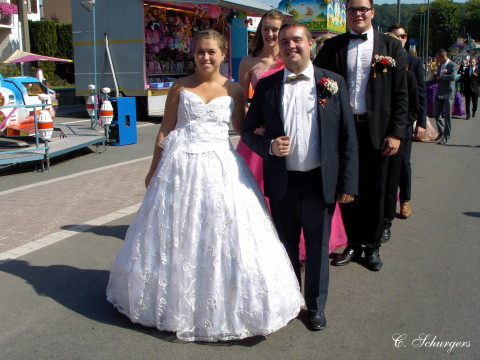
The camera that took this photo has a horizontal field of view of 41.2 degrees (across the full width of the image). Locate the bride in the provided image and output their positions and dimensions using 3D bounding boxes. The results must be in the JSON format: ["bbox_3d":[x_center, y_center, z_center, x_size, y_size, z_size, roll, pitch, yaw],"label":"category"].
[{"bbox_3d":[-0.210,-0.027,3.750,1.150,1.656,1.060,1,10,8],"label":"bride"}]

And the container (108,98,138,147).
[{"bbox_3d":[-2.317,-1.162,12.494,0.360,0.918,0.580,6,11,30],"label":"container"}]

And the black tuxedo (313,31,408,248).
[{"bbox_3d":[0.877,-0.267,4.774,0.740,1.661,0.420,3,10,15],"label":"black tuxedo"}]

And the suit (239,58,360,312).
[{"bbox_3d":[0.348,0.054,3.683,0.660,1.419,0.420,2,10,14],"label":"suit"}]

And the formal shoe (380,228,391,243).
[{"bbox_3d":[1.256,0.448,5.526,0.110,0.115,0.300,2,10,14],"label":"formal shoe"}]

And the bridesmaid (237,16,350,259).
[{"bbox_3d":[0.399,-0.314,4.797,0.820,1.865,0.680,3,10,15],"label":"bridesmaid"}]

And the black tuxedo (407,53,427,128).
[{"bbox_3d":[1.593,-0.919,6.438,0.580,0.839,0.360,2,10,14],"label":"black tuxedo"}]

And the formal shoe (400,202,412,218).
[{"bbox_3d":[1.681,0.291,6.439,0.110,0.115,0.300,0,10,2],"label":"formal shoe"}]

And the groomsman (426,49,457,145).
[{"bbox_3d":[3.756,-1.524,11.915,0.500,1.827,0.550,-9,13,-41],"label":"groomsman"}]

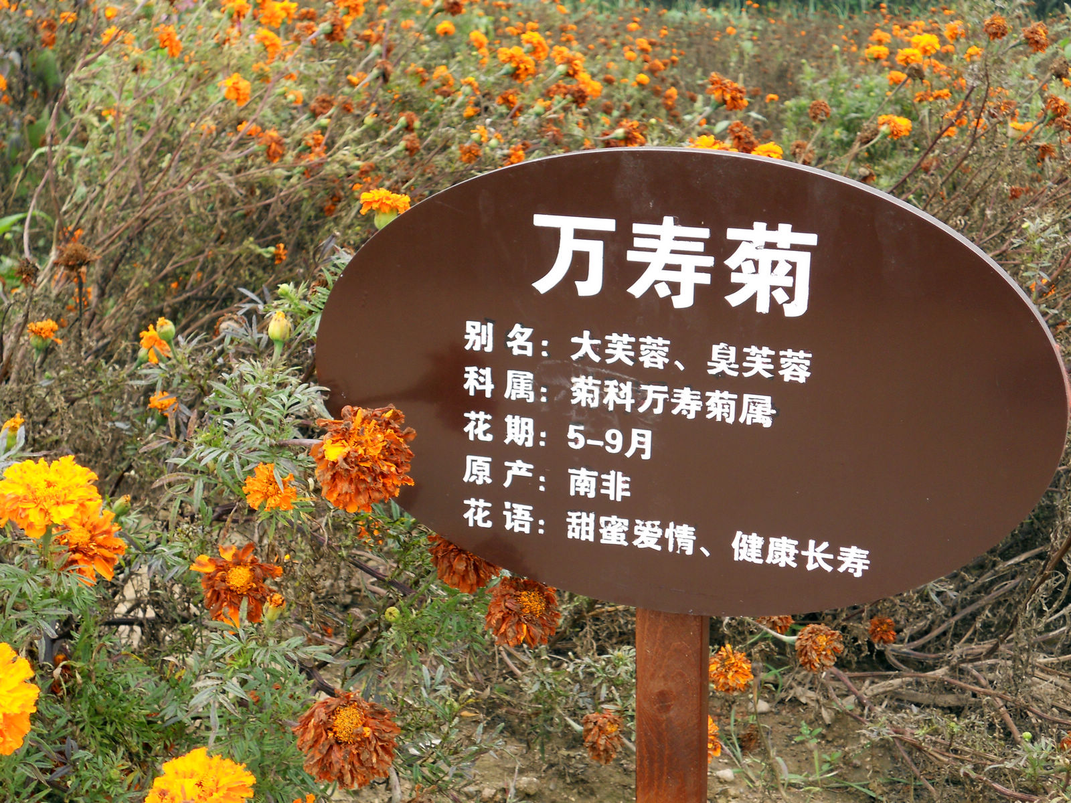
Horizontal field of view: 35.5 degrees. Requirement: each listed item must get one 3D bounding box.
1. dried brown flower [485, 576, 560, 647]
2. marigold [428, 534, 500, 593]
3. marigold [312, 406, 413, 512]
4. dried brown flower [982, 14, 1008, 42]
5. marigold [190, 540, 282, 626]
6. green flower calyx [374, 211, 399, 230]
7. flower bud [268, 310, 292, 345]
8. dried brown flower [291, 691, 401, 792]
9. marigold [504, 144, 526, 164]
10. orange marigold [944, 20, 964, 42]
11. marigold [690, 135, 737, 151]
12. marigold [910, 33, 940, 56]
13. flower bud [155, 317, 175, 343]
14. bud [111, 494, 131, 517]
[{"bbox_3d":[-0.010,0.166,1.320,0.059,0.055,0.053,-4,-26,-15],"label":"dried brown flower"},{"bbox_3d":[-0.052,0.116,1.250,0.057,0.055,0.048,0,-23,0],"label":"marigold"},{"bbox_3d":[-0.108,0.036,1.050,0.065,0.067,0.053,-2,-20,-7],"label":"marigold"},{"bbox_3d":[0.716,-0.582,2.600,0.039,0.040,0.038,0,15,0],"label":"dried brown flower"},{"bbox_3d":[-0.206,0.126,1.150,0.061,0.056,0.040,0,-20,0],"label":"marigold"},{"bbox_3d":[-0.129,-0.157,1.430,0.020,0.022,0.020,0,15,0],"label":"green flower calyx"},{"bbox_3d":[-0.184,-0.053,1.200,0.017,0.024,0.017,-2,15,-9],"label":"flower bud"},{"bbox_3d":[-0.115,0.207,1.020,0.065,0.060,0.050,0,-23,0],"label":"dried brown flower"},{"bbox_3d":[-0.036,-0.443,3.000,0.038,0.040,0.036,0,-24,0],"label":"marigold"},{"bbox_3d":[1.078,-0.954,4.300,0.053,0.050,0.051,4,15,13],"label":"orange marigold"},{"bbox_3d":[0.225,-0.316,2.100,0.060,0.045,0.058,2,15,6],"label":"marigold"},{"bbox_3d":[0.782,-0.716,3.350,0.058,0.047,0.057,3,15,12],"label":"marigold"},{"bbox_3d":[-0.299,-0.058,1.350,0.015,0.020,0.015,-13,15,-12],"label":"flower bud"},{"bbox_3d":[-0.290,0.073,1.170,0.013,0.017,0.013,24,13,-11],"label":"bud"}]

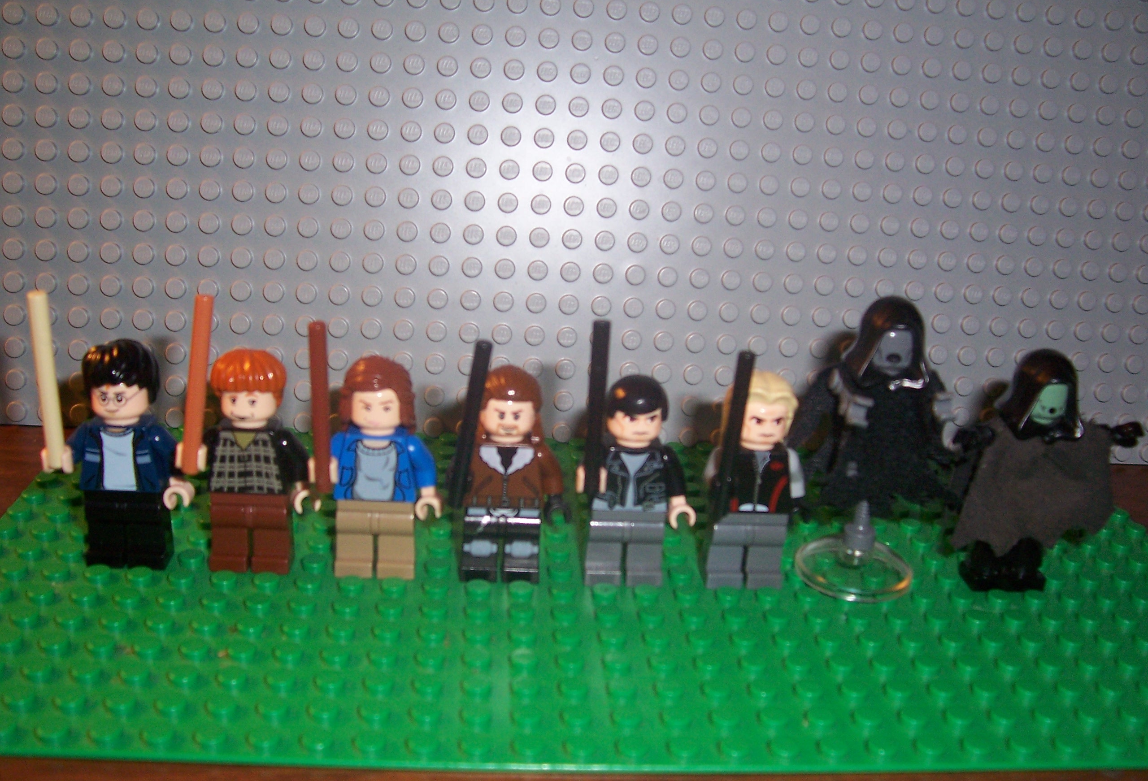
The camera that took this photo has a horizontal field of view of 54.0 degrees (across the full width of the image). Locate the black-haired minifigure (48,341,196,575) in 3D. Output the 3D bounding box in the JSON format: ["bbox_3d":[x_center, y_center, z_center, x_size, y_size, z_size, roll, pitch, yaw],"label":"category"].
[{"bbox_3d":[-0.083,0.013,0.208,0.025,0.044,0.017,2,19,-5],"label":"black-haired minifigure"}]

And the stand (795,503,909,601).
[{"bbox_3d":[0.058,0.030,0.230,0.024,0.016,0.024,2,19,-5],"label":"stand"}]

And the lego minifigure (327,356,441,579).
[{"bbox_3d":[-0.037,0.016,0.212,0.024,0.043,0.017,2,19,-5],"label":"lego minifigure"}]

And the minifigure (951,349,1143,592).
[{"bbox_3d":[0.091,0.018,0.224,0.036,0.049,0.018,2,19,-5],"label":"minifigure"}]

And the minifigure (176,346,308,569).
[{"bbox_3d":[-0.060,0.015,0.210,0.025,0.043,0.017,2,19,-5],"label":"minifigure"}]

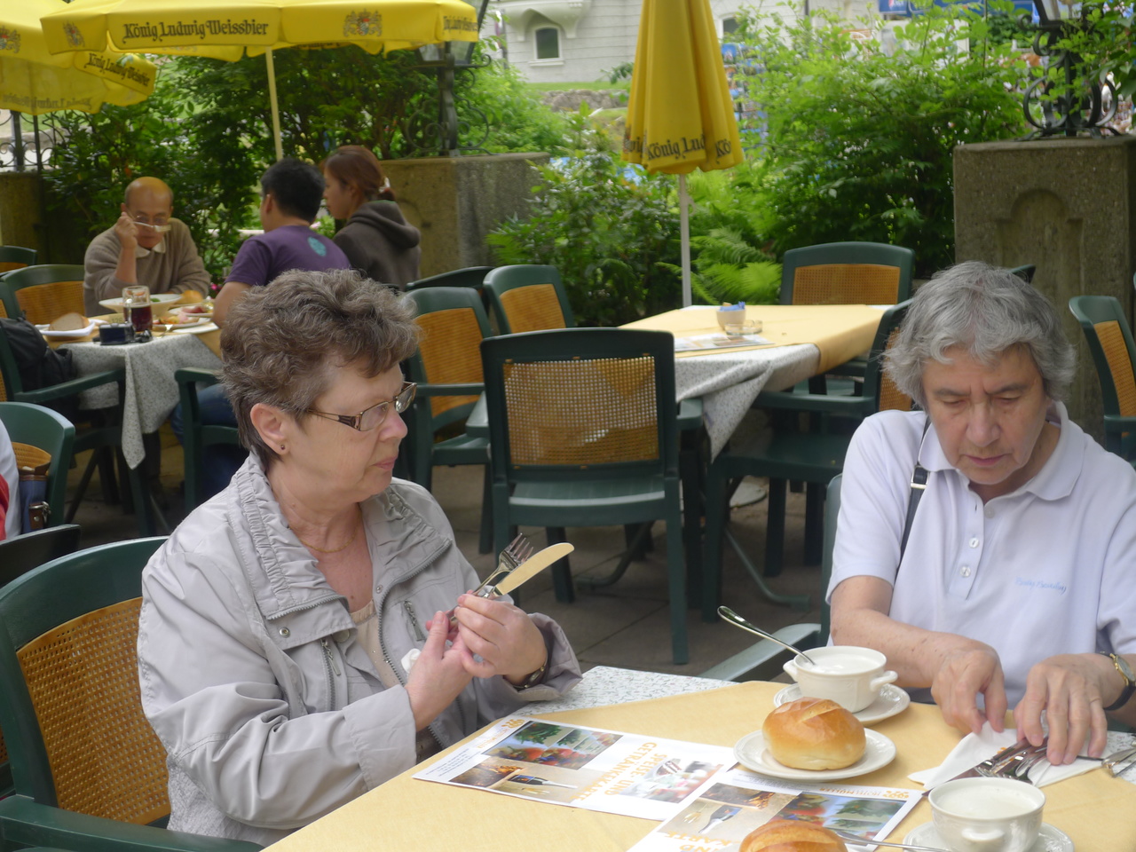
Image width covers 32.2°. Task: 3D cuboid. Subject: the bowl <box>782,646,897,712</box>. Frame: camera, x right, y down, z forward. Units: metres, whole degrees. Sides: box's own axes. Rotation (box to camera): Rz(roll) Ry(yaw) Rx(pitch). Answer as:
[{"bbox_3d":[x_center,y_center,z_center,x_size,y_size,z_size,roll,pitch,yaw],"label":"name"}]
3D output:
[{"bbox_3d":[0.314,0.296,2.261,0.142,0.056,0.107,1,12,24],"label":"bowl"}]

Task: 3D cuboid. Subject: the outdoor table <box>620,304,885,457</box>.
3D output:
[{"bbox_3d":[0.465,0.112,5.324,0.694,0.750,0.897,2,12,25],"label":"outdoor table"}]

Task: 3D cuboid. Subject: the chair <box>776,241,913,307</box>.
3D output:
[{"bbox_3d":[0.887,-0.151,6.706,0.585,0.862,0.570,2,11,25],"label":"chair"}]

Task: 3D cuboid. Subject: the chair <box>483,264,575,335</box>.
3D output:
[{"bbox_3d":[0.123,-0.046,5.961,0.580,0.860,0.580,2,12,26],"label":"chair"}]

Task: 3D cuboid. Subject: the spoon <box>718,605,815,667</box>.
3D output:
[{"bbox_3d":[0.256,0.264,2.283,0.190,0.025,0.040,30,22,16],"label":"spoon"}]

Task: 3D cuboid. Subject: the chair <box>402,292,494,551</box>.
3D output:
[{"bbox_3d":[-0.139,0.028,5.906,0.570,0.862,0.585,3,11,27],"label":"chair"}]

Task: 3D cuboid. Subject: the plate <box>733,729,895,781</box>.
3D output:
[{"bbox_3d":[0.256,0.346,2.035,0.167,0.020,0.167,-2,10,0],"label":"plate"}]

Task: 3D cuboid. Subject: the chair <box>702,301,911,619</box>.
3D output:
[{"bbox_3d":[0.721,0.075,5.423,0.570,0.862,0.585,2,11,25],"label":"chair"}]

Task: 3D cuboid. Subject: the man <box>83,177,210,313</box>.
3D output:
[{"bbox_3d":[-1.338,-0.236,6.559,0.480,1.188,0.750,-5,11,-6],"label":"man"}]

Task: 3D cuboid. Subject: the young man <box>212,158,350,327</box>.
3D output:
[{"bbox_3d":[-1.022,-0.191,6.181,0.740,1.270,0.520,2,11,25],"label":"young man"}]

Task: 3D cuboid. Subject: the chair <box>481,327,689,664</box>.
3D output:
[{"bbox_3d":[0.090,0.135,5.041,0.580,0.860,0.580,-3,11,6],"label":"chair"}]

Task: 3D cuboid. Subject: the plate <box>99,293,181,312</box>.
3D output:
[{"bbox_3d":[-1.462,-0.407,6.728,0.280,0.060,0.280,-2,10,0],"label":"plate"}]

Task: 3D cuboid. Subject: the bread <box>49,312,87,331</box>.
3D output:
[{"bbox_3d":[-1.568,-0.332,6.172,0.115,0.063,0.090,-2,10,0],"label":"bread"}]

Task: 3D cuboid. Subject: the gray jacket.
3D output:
[{"bbox_3d":[-0.230,0.323,2.403,0.460,0.580,0.490,5,14,39],"label":"gray jacket"}]

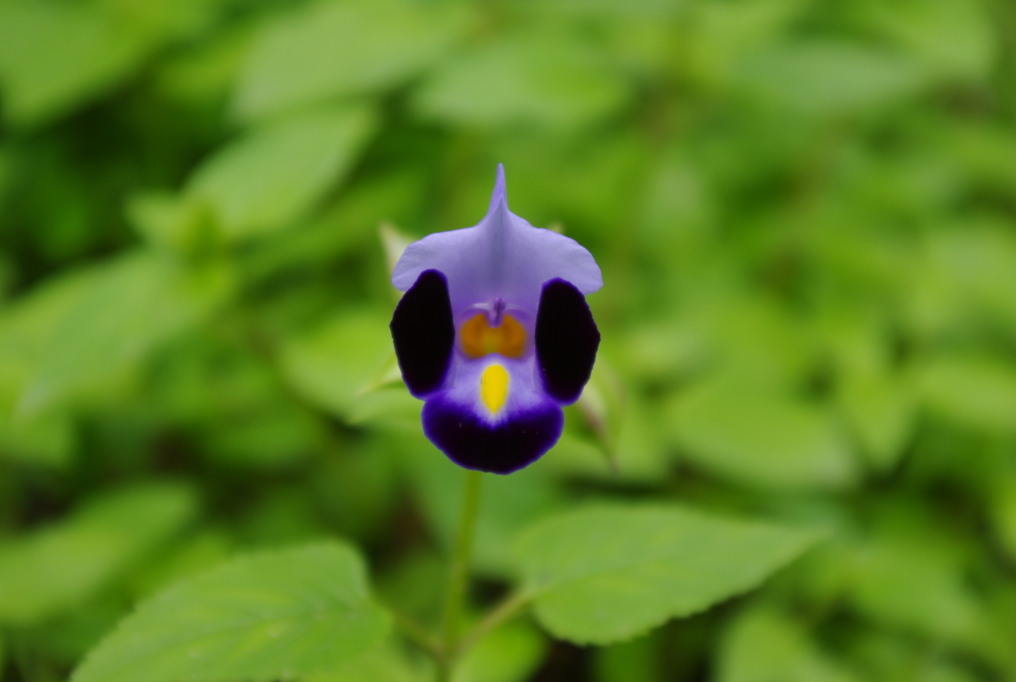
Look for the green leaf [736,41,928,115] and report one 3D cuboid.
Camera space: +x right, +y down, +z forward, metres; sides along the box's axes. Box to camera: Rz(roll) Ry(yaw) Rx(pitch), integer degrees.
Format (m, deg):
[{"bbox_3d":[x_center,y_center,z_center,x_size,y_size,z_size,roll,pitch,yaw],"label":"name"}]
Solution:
[{"bbox_3d":[0.081,-0.066,0.530,0.047,0.011,0.030,4,35,5],"label":"green leaf"}]

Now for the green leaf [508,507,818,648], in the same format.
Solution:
[{"bbox_3d":[0.026,0.039,0.355,0.053,0.009,0.027,-11,44,-16],"label":"green leaf"}]

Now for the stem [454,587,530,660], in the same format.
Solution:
[{"bbox_3d":[-0.002,0.048,0.360,0.018,0.003,0.003,-42,90,-15],"label":"stem"}]

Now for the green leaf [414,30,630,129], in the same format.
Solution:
[{"bbox_3d":[0.003,-0.061,0.500,0.051,0.011,0.032,-8,37,-1],"label":"green leaf"}]

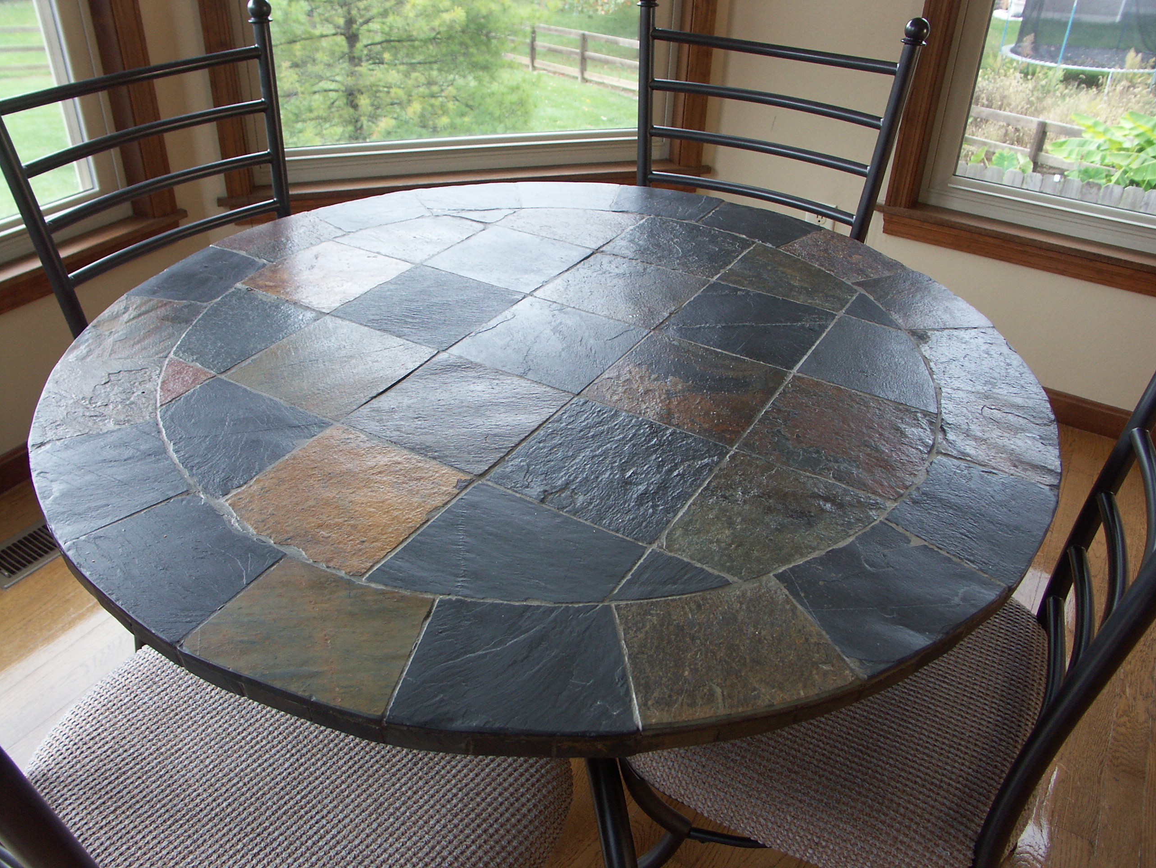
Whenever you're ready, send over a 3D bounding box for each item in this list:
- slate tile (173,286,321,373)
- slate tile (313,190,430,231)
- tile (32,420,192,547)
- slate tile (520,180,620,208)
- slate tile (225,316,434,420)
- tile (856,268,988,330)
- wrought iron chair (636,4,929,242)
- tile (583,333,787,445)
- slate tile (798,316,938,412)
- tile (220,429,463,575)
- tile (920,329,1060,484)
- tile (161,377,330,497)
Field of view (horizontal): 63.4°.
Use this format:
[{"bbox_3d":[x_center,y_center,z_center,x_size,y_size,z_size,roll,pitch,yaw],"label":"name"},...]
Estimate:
[{"bbox_3d":[-0.423,-0.125,1.135,0.145,0.011,0.170,20,38,24],"label":"slate tile"},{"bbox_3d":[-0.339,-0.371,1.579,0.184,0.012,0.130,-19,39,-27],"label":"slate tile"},{"bbox_3d":[-0.442,0.046,0.885,0.119,0.011,0.161,-17,39,-25],"label":"tile"},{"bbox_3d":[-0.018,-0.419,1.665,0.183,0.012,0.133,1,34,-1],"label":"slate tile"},{"bbox_3d":[-0.281,-0.077,1.073,0.165,0.011,0.168,20,38,24],"label":"slate tile"},{"bbox_3d":[0.497,-0.192,1.382,0.124,0.012,0.193,-6,35,-12],"label":"tile"},{"bbox_3d":[0.240,-0.218,1.780,0.510,1.075,0.550,18,37,22],"label":"wrought iron chair"},{"bbox_3d":[0.138,-0.058,1.166,0.199,0.012,0.200,20,38,24],"label":"tile"},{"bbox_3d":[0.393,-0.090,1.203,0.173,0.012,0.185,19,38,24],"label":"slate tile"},{"bbox_3d":[-0.238,0.067,0.962,0.187,0.012,0.187,19,38,23],"label":"tile"},{"bbox_3d":[0.505,-0.048,1.172,0.150,0.012,0.360,7,35,7],"label":"tile"},{"bbox_3d":[-0.400,0.004,1.044,0.194,0.012,0.171,20,38,24],"label":"tile"}]

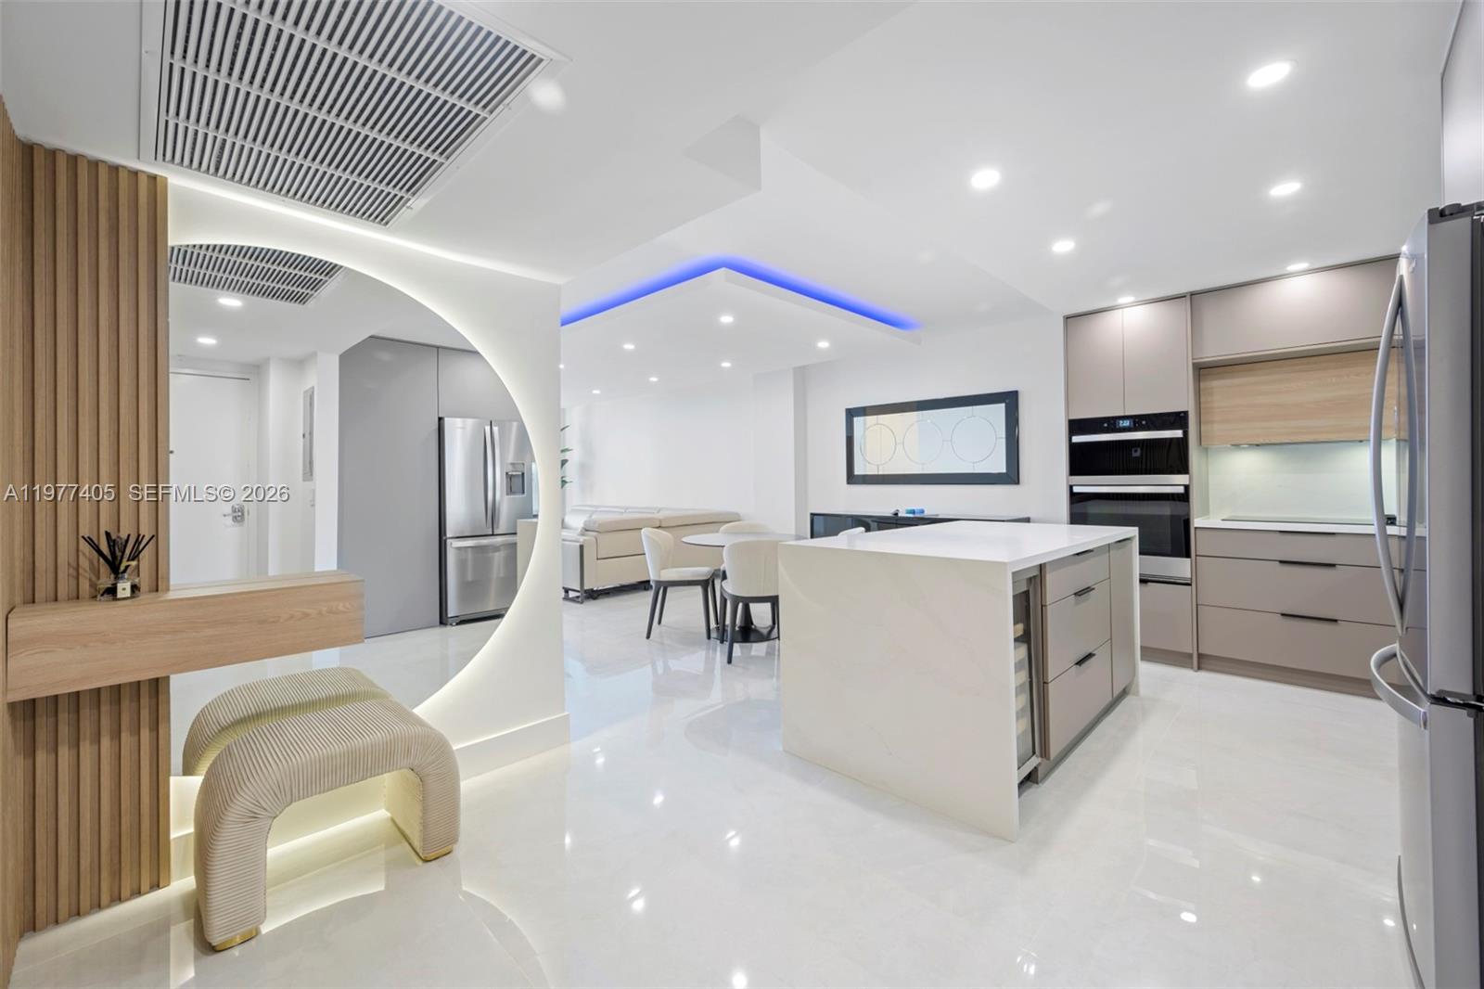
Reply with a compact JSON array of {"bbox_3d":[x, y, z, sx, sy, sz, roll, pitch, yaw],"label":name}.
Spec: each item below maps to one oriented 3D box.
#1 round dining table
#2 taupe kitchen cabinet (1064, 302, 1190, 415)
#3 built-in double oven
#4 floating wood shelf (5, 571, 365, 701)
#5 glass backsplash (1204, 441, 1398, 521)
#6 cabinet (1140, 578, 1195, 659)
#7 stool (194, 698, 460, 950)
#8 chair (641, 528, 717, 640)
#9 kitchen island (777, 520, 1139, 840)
[{"bbox_3d":[0.034,0.749,4.662,1.050,0.756,1.050,-1,0,0],"label":"round dining table"},{"bbox_3d":[2.749,-0.885,4.049,0.692,0.725,0.585,0,0,45],"label":"taupe kitchen cabinet"},{"bbox_3d":[2.751,0.005,4.035,0.682,1.059,0.600,0,0,45],"label":"built-in double oven"},{"bbox_3d":[-1.561,0.388,1.703,0.220,0.203,0.727,0,0,45],"label":"floating wood shelf"},{"bbox_3d":[3.565,-0.076,3.643,0.970,0.477,0.015,0,0,45],"label":"glass backsplash"},{"bbox_3d":[2.772,0.773,4.049,0.684,0.450,0.585,0,0,45],"label":"cabinet"},{"bbox_3d":[-1.284,0.939,1.798,0.442,0.420,0.618,0,0,45],"label":"stool"},{"bbox_3d":[-0.516,0.713,4.756,0.580,0.840,0.530,-1,0,6],"label":"chair"},{"bbox_3d":[1.178,0.662,2.865,0.989,0.914,1.859,0,0,45],"label":"kitchen island"}]

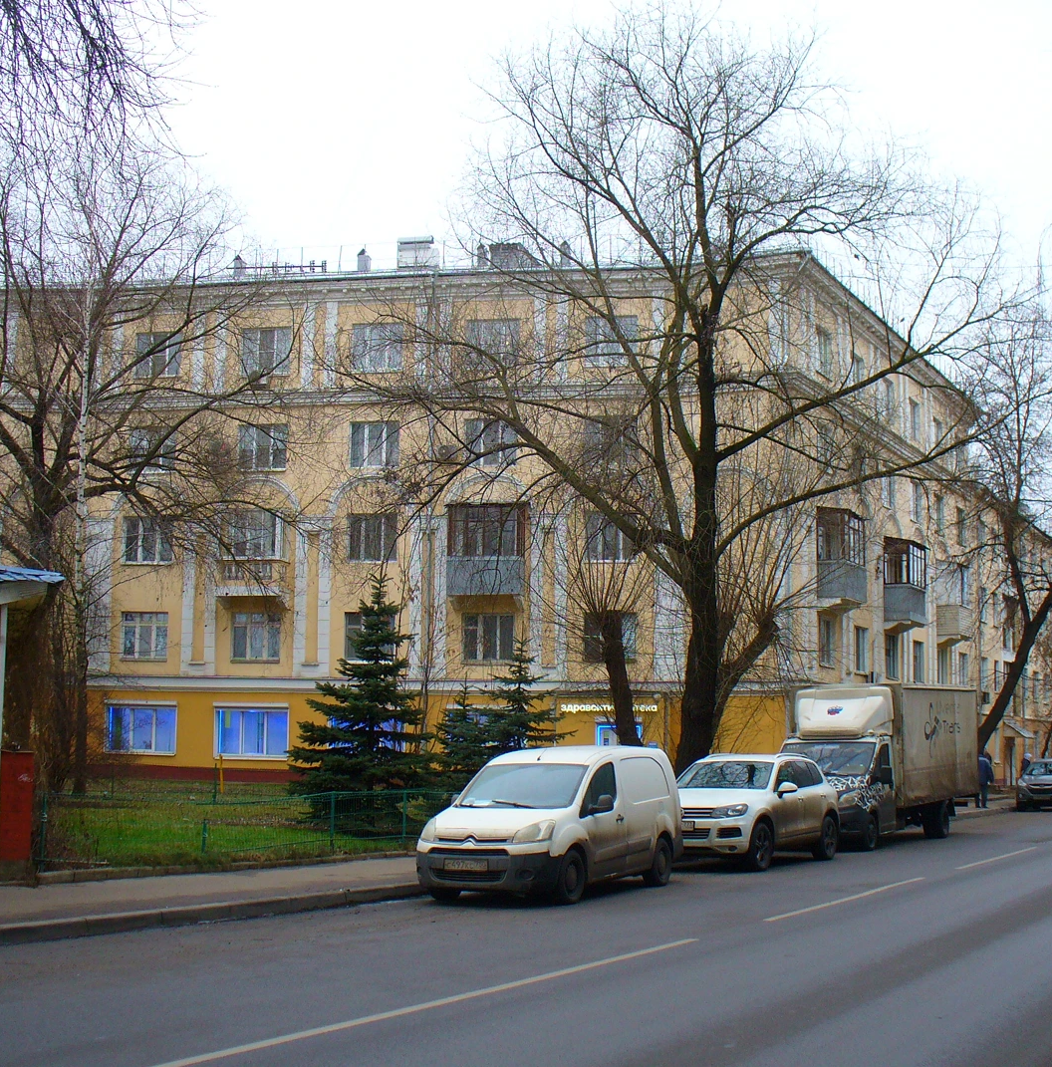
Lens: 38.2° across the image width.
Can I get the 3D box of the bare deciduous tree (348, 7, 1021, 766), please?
[{"bbox_3d":[3.633,-3.104,34.766,14.800,18.940,13.000,0,-8,6],"label":"bare deciduous tree"}]

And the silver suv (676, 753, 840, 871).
[{"bbox_3d":[3.500,4.410,24.500,1.940,1.720,4.790,-3,-9,29],"label":"silver suv"}]

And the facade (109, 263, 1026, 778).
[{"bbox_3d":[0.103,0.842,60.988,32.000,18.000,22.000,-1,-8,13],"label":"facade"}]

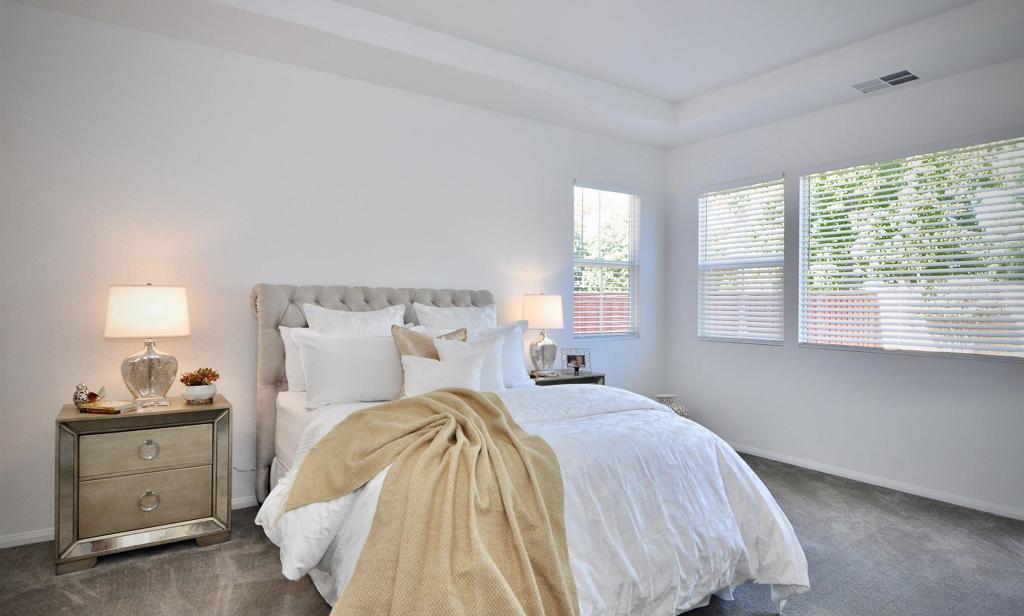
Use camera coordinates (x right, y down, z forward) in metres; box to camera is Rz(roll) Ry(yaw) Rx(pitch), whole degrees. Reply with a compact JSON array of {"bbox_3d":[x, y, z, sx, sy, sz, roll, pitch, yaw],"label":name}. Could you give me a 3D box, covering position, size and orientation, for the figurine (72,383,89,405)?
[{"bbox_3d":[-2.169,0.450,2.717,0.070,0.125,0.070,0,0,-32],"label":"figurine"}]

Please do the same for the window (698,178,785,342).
[{"bbox_3d":[1.946,-0.380,4.592,0.100,1.310,0.760,0,1,-39],"label":"window"}]

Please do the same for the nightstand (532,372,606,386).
[{"bbox_3d":[0.293,0.871,4.160,0.705,0.708,0.450,0,0,-32],"label":"nightstand"}]

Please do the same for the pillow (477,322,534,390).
[{"bbox_3d":[-0.166,0.309,3.594,0.620,0.460,0.180,0,-17,-32],"label":"pillow"}]

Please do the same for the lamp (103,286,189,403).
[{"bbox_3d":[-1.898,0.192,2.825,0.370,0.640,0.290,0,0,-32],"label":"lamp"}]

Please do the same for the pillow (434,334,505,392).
[{"bbox_3d":[-0.279,0.355,3.418,0.460,0.430,0.160,0,-17,-32],"label":"pillow"}]

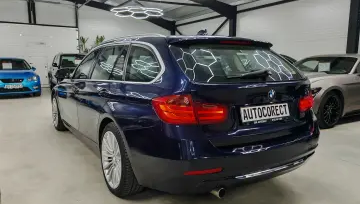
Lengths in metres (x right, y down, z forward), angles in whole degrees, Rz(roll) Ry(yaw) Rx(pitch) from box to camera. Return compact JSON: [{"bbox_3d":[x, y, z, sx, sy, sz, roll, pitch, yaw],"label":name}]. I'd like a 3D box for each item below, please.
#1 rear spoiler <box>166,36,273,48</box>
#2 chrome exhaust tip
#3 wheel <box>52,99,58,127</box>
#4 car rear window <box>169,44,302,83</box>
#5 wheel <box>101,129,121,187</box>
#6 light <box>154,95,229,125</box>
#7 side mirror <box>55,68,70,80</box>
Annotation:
[{"bbox_3d":[0.425,-0.505,2.326,1.150,0.095,0.210,-4,9,-34],"label":"rear spoiler"},{"bbox_3d":[0.246,0.607,1.860,0.073,0.073,0.130,-4,9,-34],"label":"chrome exhaust tip"},{"bbox_3d":[-2.099,0.182,4.735,0.170,0.495,0.495,-4,9,-34],"label":"wheel"},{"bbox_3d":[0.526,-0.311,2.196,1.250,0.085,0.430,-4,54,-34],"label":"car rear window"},{"bbox_3d":[-0.544,0.502,2.416,0.170,0.495,0.495,-4,9,-34],"label":"wheel"},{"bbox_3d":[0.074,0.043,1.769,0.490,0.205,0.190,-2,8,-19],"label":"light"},{"bbox_3d":[-1.665,-0.409,3.805,0.220,0.160,0.135,-4,9,-34],"label":"side mirror"}]

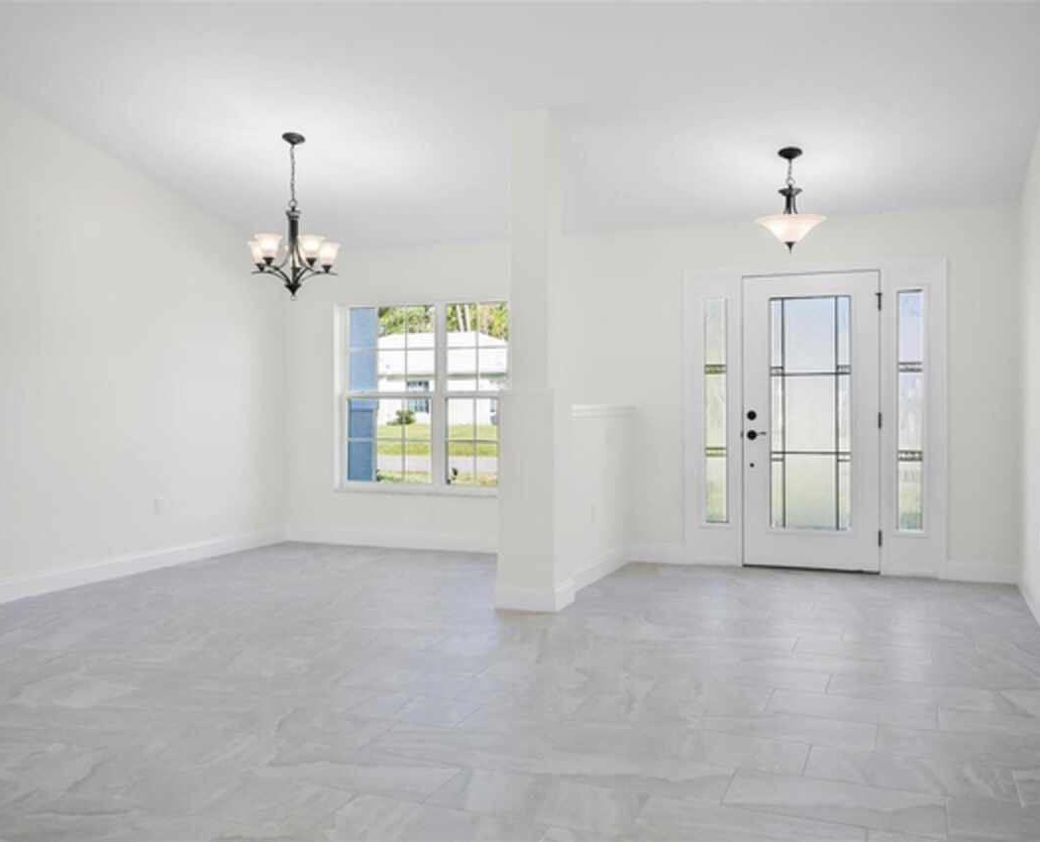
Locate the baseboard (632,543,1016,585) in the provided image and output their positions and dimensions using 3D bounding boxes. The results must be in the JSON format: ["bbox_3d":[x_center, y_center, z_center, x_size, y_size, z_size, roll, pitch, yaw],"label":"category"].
[{"bbox_3d":[2.011,0.982,6.333,2.540,0.137,0.018,0,1,23],"label":"baseboard"}]

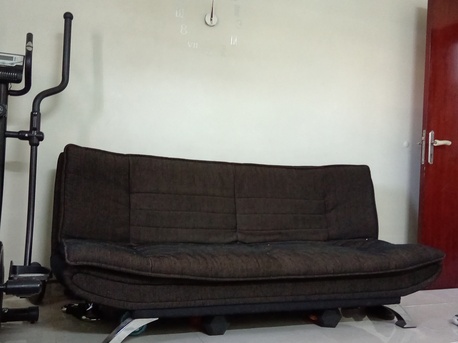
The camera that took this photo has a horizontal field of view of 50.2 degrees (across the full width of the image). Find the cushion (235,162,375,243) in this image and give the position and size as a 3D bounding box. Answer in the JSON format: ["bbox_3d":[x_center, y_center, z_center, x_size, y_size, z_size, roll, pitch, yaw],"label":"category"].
[{"bbox_3d":[0.439,0.205,2.913,0.890,0.480,0.170,3,-15,-19],"label":"cushion"}]

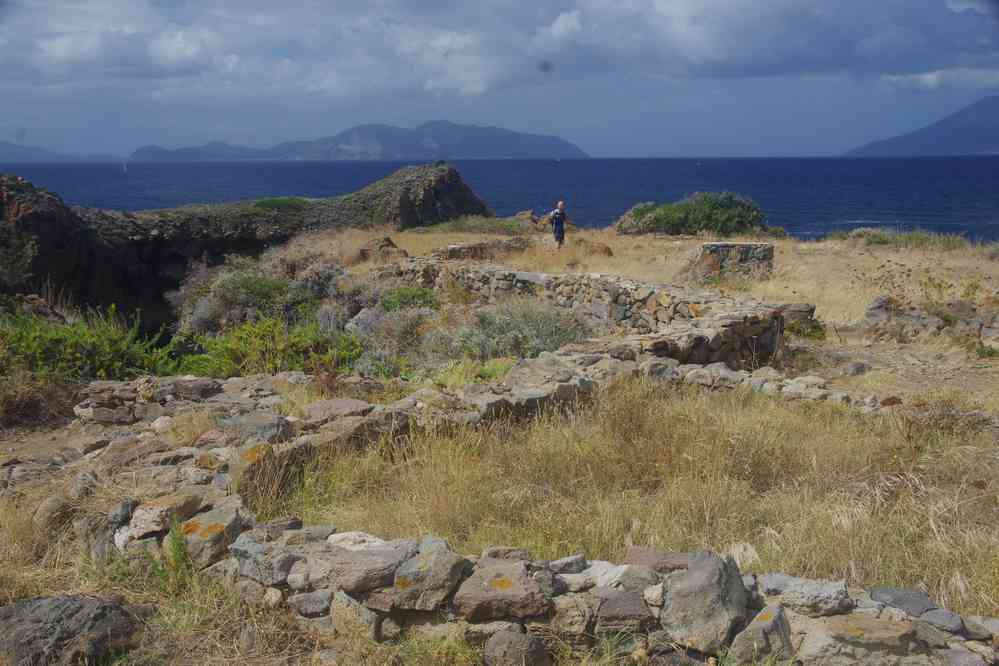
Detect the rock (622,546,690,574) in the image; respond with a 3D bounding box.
[{"bbox_3d":[0.672,0.965,4.720,0.300,0.100,0.210,1,9,9],"label":"rock"}]

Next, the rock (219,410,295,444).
[{"bbox_3d":[-1.861,0.724,8.500,0.509,0.208,0.420,-3,9,-15],"label":"rock"}]

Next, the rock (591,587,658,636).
[{"bbox_3d":[0.492,1.089,4.350,0.250,0.150,0.210,1,9,9],"label":"rock"}]

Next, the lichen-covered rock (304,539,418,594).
[{"bbox_3d":[-0.566,0.968,4.620,0.460,0.170,0.300,0,9,0],"label":"lichen-covered rock"}]

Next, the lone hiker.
[{"bbox_3d":[2.127,-3.894,40.000,0.620,1.740,0.450,1,9,6],"label":"lone hiker"}]

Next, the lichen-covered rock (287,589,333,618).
[{"bbox_3d":[-0.768,1.095,4.500,0.190,0.100,0.160,1,9,9],"label":"lichen-covered rock"}]

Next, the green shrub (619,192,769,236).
[{"bbox_3d":[8.662,-5.435,50.500,6.700,2.000,4.200,0,9,0],"label":"green shrub"}]

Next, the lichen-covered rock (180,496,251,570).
[{"bbox_3d":[-1.663,1.168,6.500,0.346,0.363,0.420,3,10,20],"label":"lichen-covered rock"}]

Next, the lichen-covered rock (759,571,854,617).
[{"bbox_3d":[1.187,1.014,4.320,0.370,0.140,0.240,1,9,9],"label":"lichen-covered rock"}]

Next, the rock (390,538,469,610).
[{"bbox_3d":[-0.277,0.977,4.530,0.300,0.240,0.270,1,9,9],"label":"rock"}]

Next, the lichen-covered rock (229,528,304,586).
[{"bbox_3d":[-1.281,1.234,6.100,0.418,0.266,0.340,0,9,0],"label":"lichen-covered rock"}]

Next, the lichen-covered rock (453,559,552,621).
[{"bbox_3d":[0.018,1.023,4.450,0.390,0.180,0.290,1,9,9],"label":"lichen-covered rock"}]

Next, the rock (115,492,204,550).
[{"bbox_3d":[-2.068,1.146,6.750,0.508,0.295,0.400,2,9,15],"label":"rock"}]

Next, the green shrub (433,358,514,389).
[{"bbox_3d":[-0.259,0.420,11.500,0.860,0.290,0.580,0,9,0],"label":"green shrub"}]

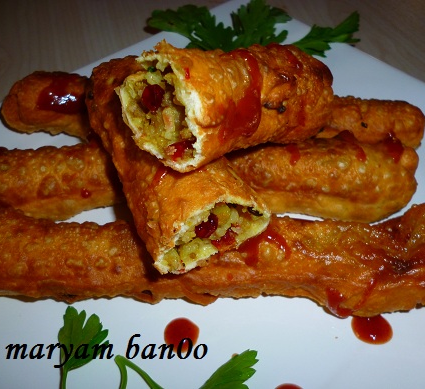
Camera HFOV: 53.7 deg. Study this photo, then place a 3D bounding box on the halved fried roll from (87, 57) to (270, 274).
[{"bbox_3d":[-0.025,-0.026,0.214,0.051,0.036,0.125,-19,52,-16],"label":"halved fried roll"}]

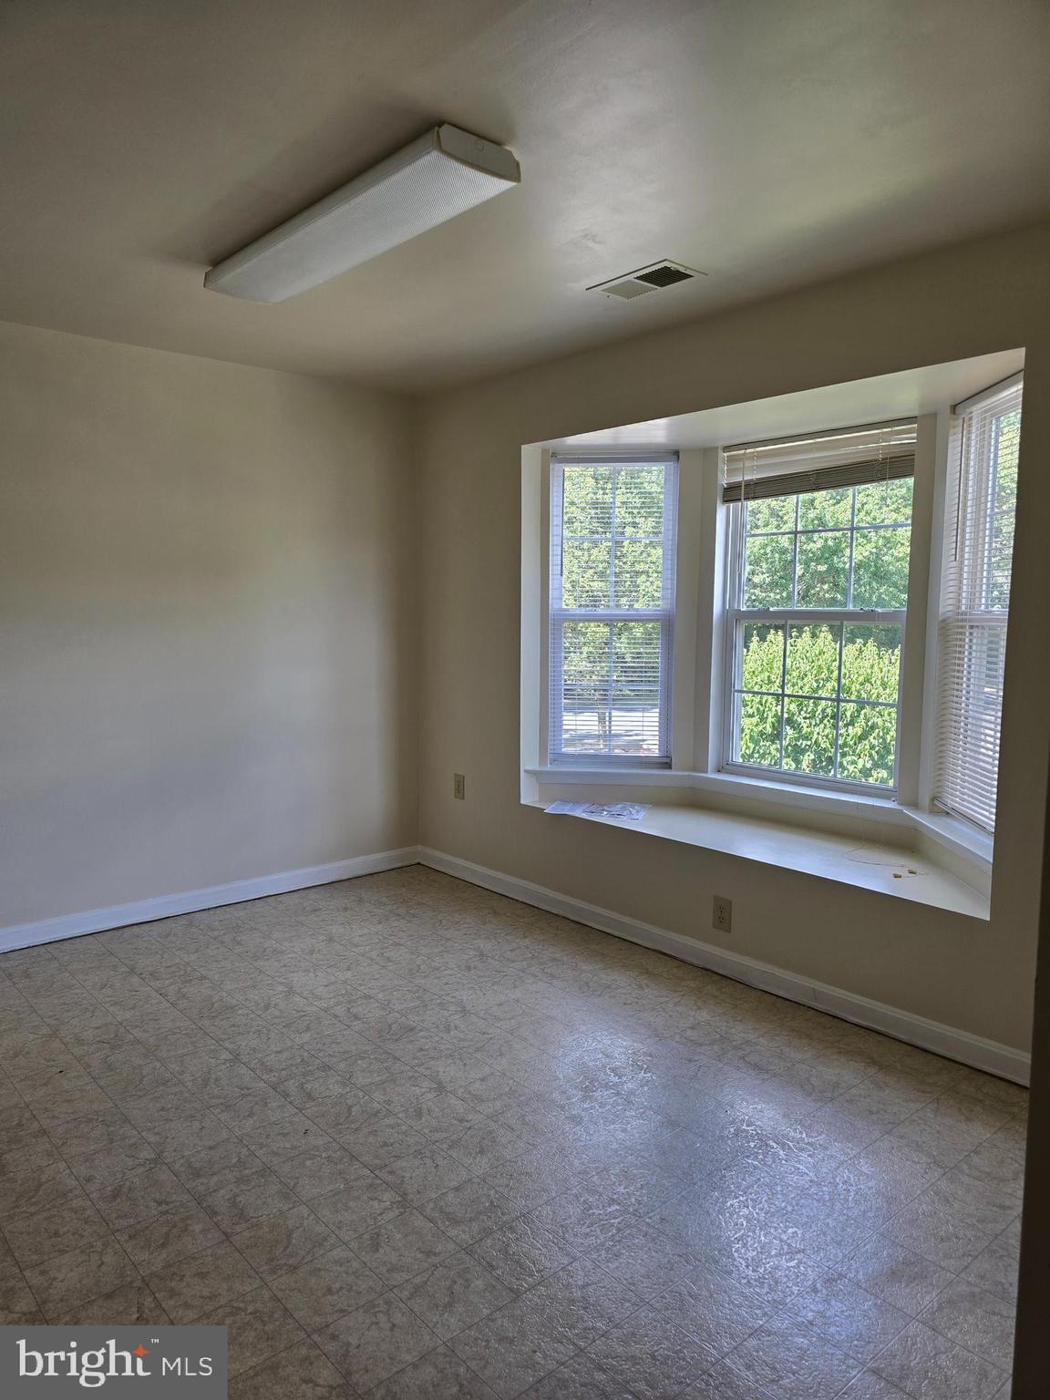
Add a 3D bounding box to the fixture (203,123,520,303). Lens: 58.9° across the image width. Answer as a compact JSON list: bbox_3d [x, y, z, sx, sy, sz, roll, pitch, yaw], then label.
[{"bbox_3d":[-0.510,-1.288,2.576,0.250,0.075,1.220,-5,8,-42],"label":"fixture"}]

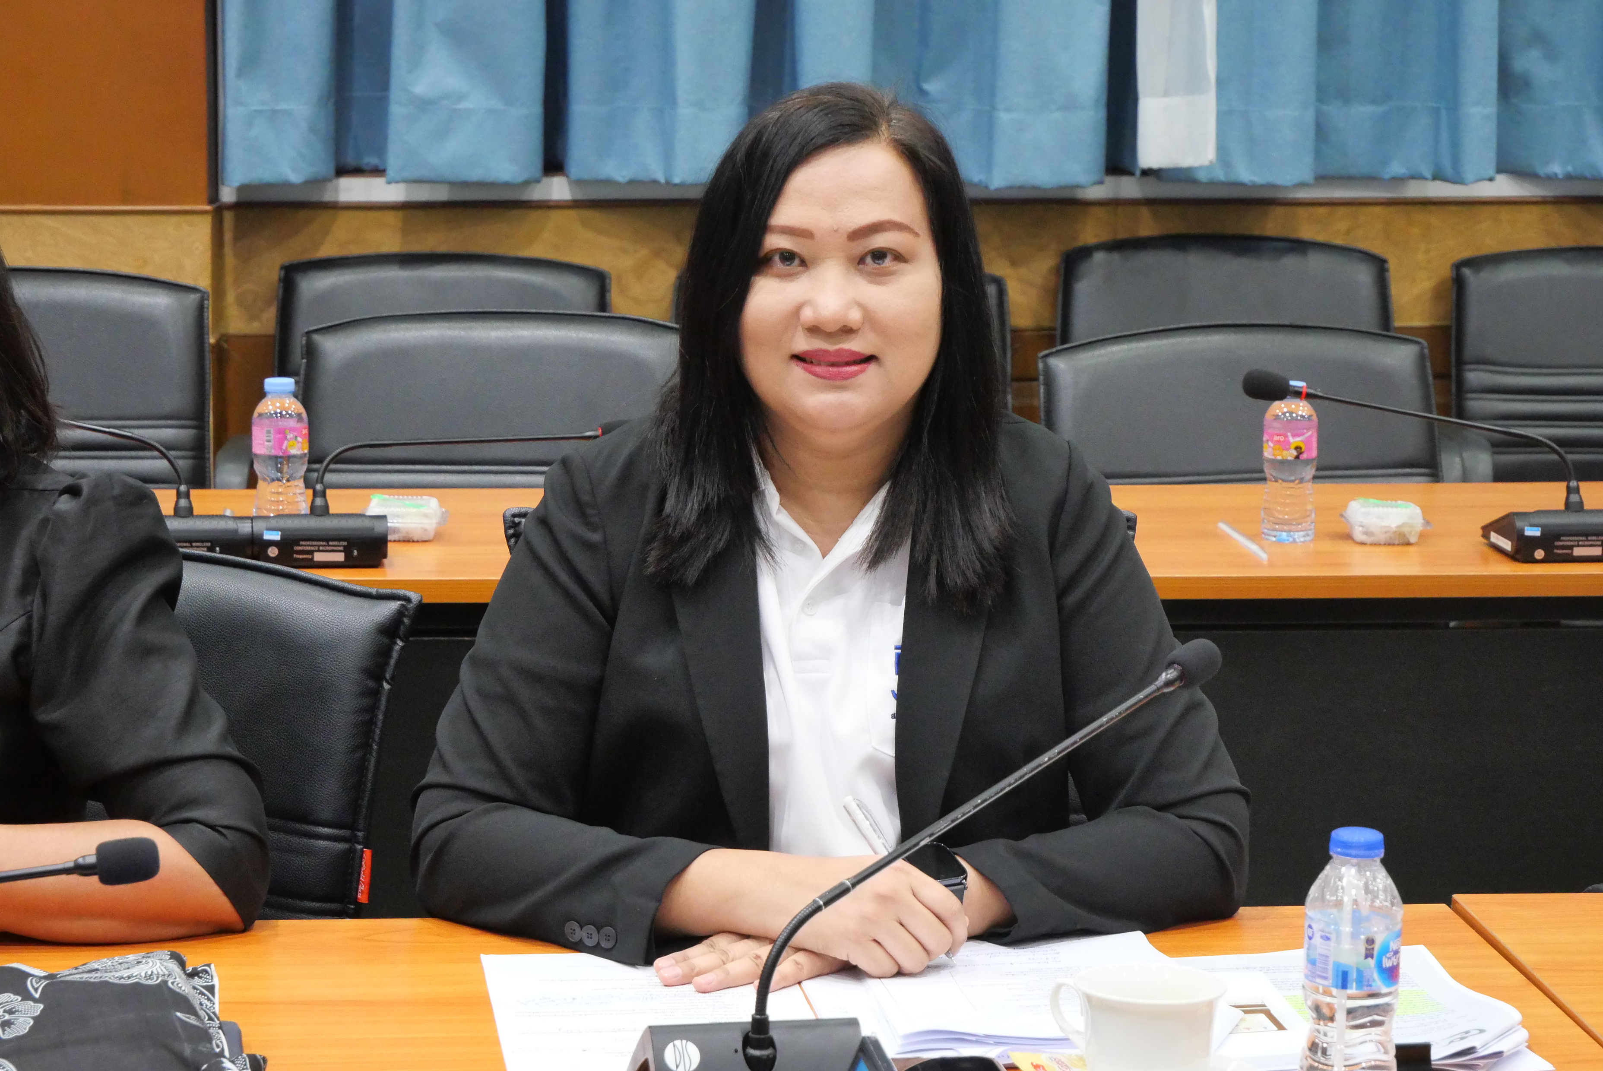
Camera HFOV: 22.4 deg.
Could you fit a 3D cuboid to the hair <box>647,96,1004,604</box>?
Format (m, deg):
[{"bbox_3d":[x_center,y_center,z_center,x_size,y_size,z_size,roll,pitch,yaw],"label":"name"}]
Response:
[{"bbox_3d":[0.021,-0.142,2.937,0.260,0.370,0.230,0,10,0],"label":"hair"}]

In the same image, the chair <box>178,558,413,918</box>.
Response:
[{"bbox_3d":[-0.635,0.512,3.039,0.630,0.940,0.640,4,10,24],"label":"chair"}]

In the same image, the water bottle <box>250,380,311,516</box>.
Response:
[{"bbox_3d":[-0.558,-0.077,4.341,0.060,0.168,0.060,0,10,0],"label":"water bottle"}]

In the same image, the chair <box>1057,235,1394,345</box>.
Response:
[{"bbox_3d":[0.635,0.042,5.934,0.630,0.900,0.640,0,10,2],"label":"chair"}]

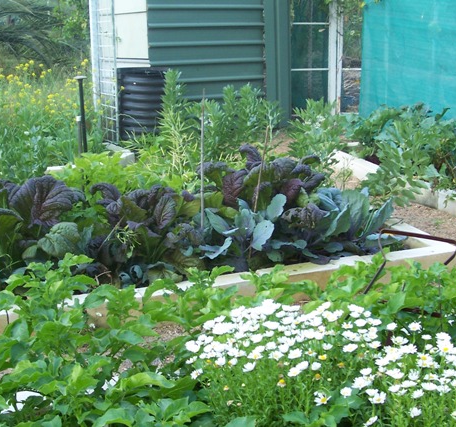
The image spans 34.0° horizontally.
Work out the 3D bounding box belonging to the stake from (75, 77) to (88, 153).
[{"bbox_3d":[-1.128,-0.755,5.837,0.095,0.646,0.085,-1,15,0],"label":"stake"}]

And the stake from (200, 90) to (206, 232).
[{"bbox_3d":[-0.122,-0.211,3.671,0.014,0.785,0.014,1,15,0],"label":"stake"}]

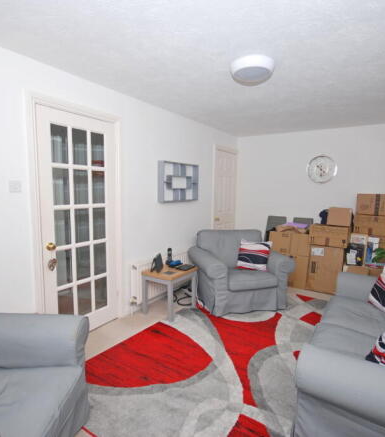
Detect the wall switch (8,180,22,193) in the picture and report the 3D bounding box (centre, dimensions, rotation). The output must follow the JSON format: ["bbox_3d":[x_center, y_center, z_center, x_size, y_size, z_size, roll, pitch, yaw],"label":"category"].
[{"bbox_3d":[-1.318,-0.228,2.032,0.012,0.088,0.088,6,8,35],"label":"wall switch"}]

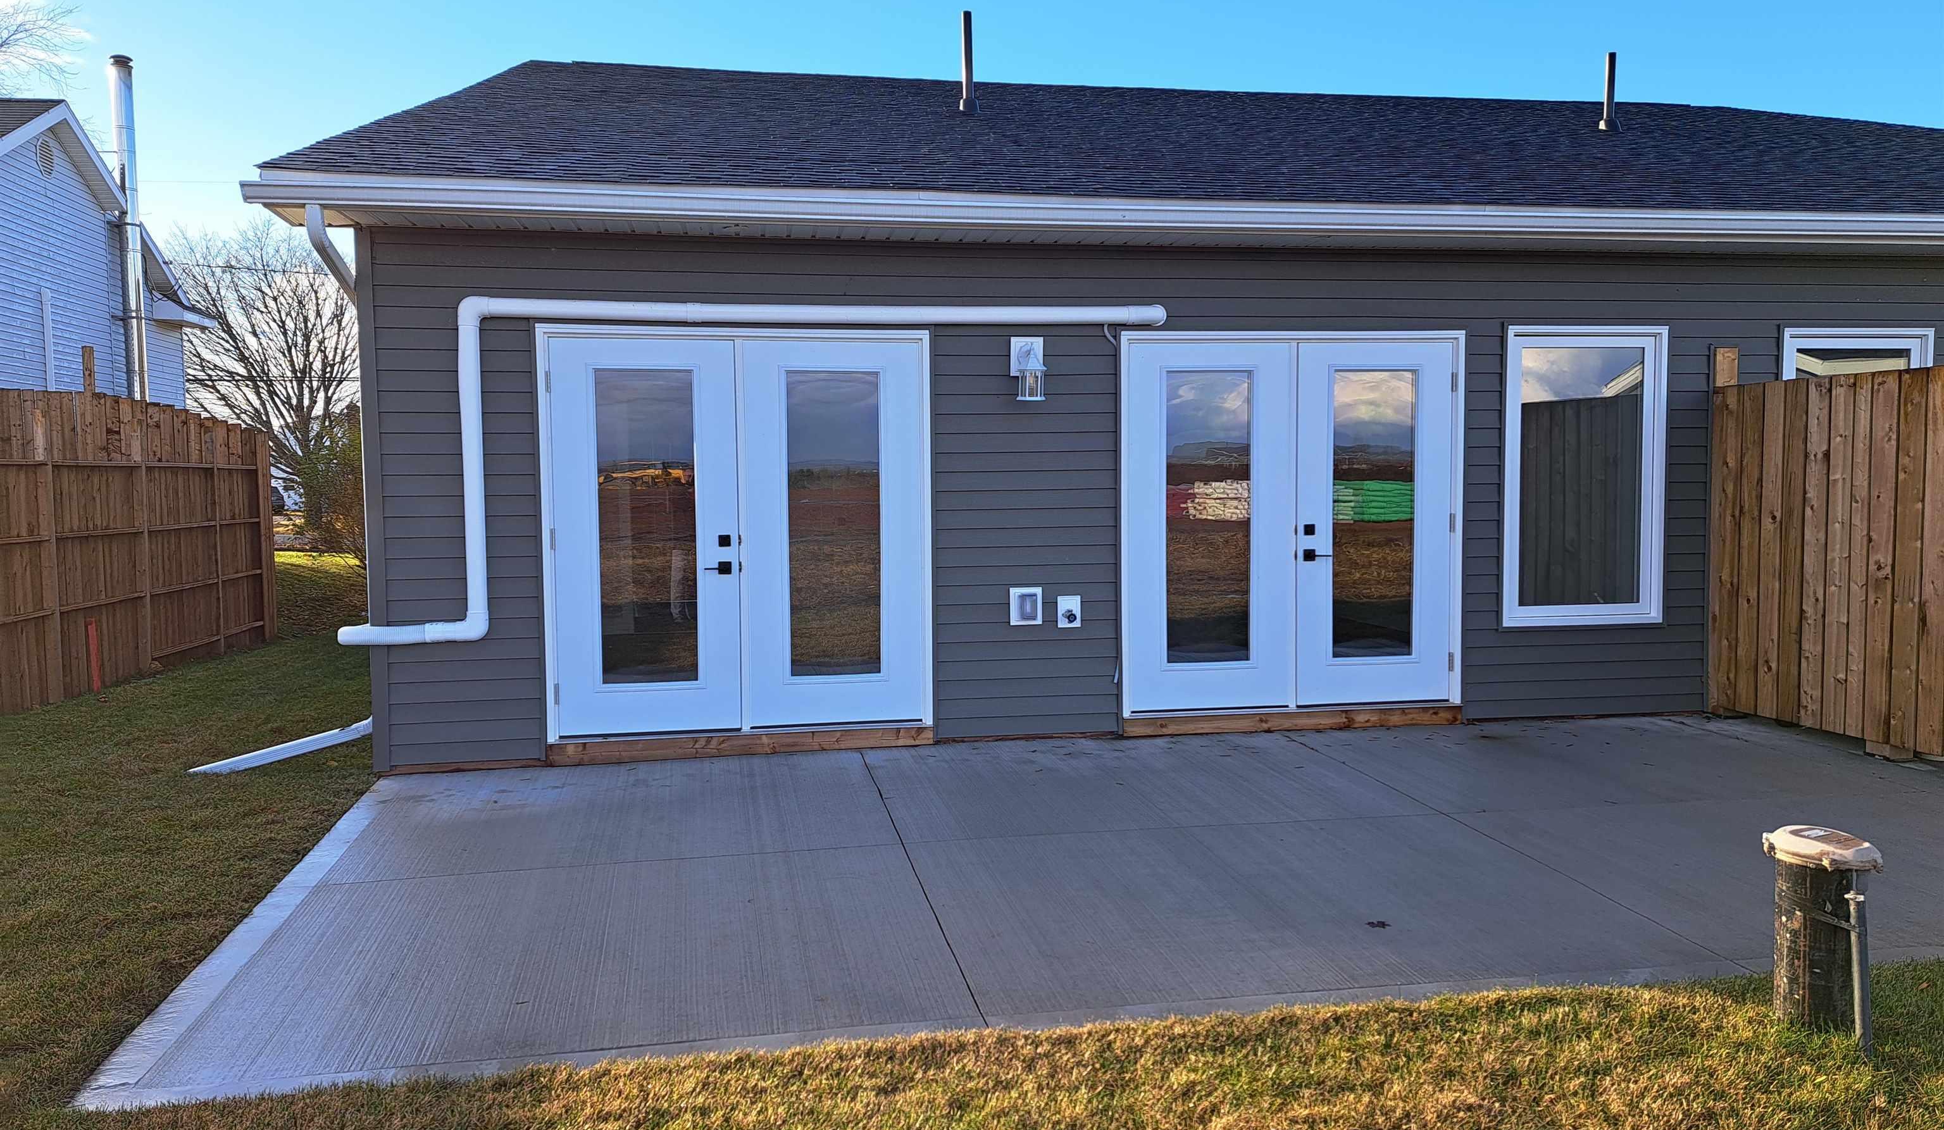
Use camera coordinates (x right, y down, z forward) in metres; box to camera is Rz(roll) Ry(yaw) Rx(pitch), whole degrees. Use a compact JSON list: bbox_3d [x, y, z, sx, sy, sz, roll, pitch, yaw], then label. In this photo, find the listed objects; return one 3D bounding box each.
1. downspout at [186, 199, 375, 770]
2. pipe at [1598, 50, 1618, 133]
[{"bbox_3d":[-3.400,-0.295,6.430,0.940,2.680,0.760,-1,3,-10],"label":"downspout"},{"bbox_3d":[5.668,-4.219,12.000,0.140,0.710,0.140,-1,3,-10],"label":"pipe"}]

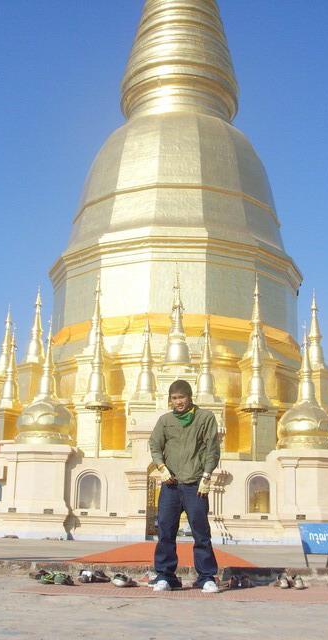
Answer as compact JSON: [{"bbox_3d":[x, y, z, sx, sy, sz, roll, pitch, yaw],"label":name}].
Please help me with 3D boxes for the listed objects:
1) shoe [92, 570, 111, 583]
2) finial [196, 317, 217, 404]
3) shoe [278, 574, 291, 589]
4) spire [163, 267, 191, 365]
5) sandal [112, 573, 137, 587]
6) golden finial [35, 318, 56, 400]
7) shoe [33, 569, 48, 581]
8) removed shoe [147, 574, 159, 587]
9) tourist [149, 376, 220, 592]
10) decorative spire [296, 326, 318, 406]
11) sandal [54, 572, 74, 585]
[{"bbox_3d":[-0.557,2.279,6.427,0.098,0.100,0.270,14,-21,-38],"label":"shoe"},{"bbox_3d":[1.840,1.653,32.277,0.880,4.136,0.880,3,-17,-5],"label":"finial"},{"bbox_3d":[1.027,2.225,6.149,0.098,0.105,0.270,3,-17,-8],"label":"shoe"},{"bbox_3d":[0.529,-0.274,28.229,1.057,4.049,1.057,1,-16,0],"label":"spire"},{"bbox_3d":[-0.323,2.125,5.907,0.100,0.105,0.260,-9,-19,31],"label":"sandal"},{"bbox_3d":[-5.377,1.900,33.657,0.880,4.136,0.880,1,-17,0],"label":"golden finial"},{"bbox_3d":[-1.062,2.219,6.271,0.100,0.100,0.250,-5,-18,21],"label":"shoe"},{"bbox_3d":[-0.078,2.142,5.935,0.250,0.100,0.100,11,-19,-29],"label":"removed shoe"},{"bbox_3d":[0.170,1.338,5.998,0.590,1.690,0.380,0,-16,5],"label":"tourist"},{"bbox_3d":[6.559,2.169,33.649,0.880,4.136,0.880,1,-17,0],"label":"decorative spire"},{"bbox_3d":[-0.818,2.125,5.935,0.100,0.100,0.250,-6,-18,23],"label":"sandal"}]

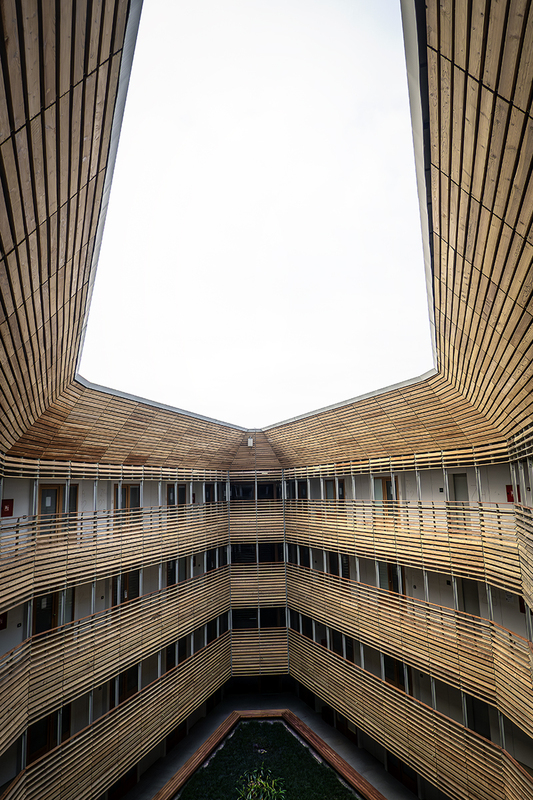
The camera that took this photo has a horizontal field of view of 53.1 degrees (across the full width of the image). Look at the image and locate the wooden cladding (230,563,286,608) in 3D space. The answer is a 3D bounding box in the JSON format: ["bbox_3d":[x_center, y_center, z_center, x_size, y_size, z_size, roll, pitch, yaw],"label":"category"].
[{"bbox_3d":[-0.372,8.977,25.764,2.680,2.070,0.200,-1,-10,-2],"label":"wooden cladding"}]

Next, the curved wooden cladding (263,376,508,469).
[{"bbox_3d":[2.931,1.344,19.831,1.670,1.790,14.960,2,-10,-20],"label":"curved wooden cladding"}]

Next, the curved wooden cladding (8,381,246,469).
[{"bbox_3d":[-3.663,1.516,19.682,1.980,1.790,14.800,-5,-10,16],"label":"curved wooden cladding"}]

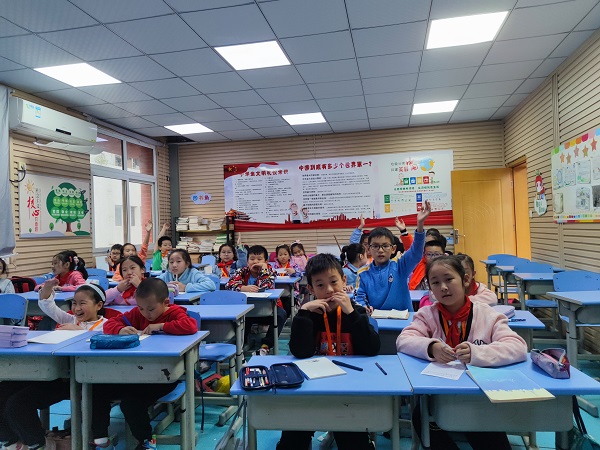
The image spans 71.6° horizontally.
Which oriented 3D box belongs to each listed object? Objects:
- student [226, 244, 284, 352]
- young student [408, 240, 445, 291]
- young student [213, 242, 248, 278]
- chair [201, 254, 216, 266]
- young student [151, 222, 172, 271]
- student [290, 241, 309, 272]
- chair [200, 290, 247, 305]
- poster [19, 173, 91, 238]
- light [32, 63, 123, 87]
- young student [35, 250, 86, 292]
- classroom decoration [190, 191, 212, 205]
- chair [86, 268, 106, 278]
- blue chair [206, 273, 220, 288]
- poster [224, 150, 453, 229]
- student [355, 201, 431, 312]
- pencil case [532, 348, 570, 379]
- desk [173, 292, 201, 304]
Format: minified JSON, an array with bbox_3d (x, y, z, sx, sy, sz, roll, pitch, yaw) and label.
[{"bbox_3d":[-0.360,0.725,3.746,0.470,1.100,0.640,-2,0,4],"label":"student"},{"bbox_3d":[1.045,0.680,3.275,0.430,1.080,0.580,-2,0,13],"label":"young student"},{"bbox_3d":[-0.731,0.731,4.303,0.440,1.075,0.580,-2,0,1],"label":"young student"},{"bbox_3d":[-1.402,0.904,6.433,0.380,0.820,0.430,-2,0,24],"label":"chair"},{"bbox_3d":[-1.692,0.633,5.054,0.420,1.320,0.520,-2,0,-2],"label":"young student"},{"bbox_3d":[-0.024,0.716,4.873,0.420,1.050,0.580,-2,0,5],"label":"student"},{"bbox_3d":[-0.627,0.893,2.949,0.380,0.800,0.460,-2,0,12],"label":"chair"},{"bbox_3d":[-2.881,-0.209,4.981,0.020,0.720,1.080,-2,0,12],"label":"poster"},{"bbox_3d":[-2.162,-1.494,4.127,0.590,0.050,0.590,-2,0,12],"label":"light"},{"bbox_3d":[-2.255,0.788,4.019,0.460,1.100,0.580,-2,0,27],"label":"young student"},{"bbox_3d":[-1.800,-0.502,7.542,0.410,0.250,0.020,-2,0,12],"label":"classroom decoration"},{"bbox_3d":[-2.585,0.957,5.003,0.380,0.800,0.460,-2,0,12],"label":"chair"},{"bbox_3d":[-0.973,0.886,3.963,0.380,0.810,0.430,-2,0,12],"label":"blue chair"},{"bbox_3d":[0.544,-0.531,6.979,3.840,1.170,0.020,-2,0,12],"label":"poster"},{"bbox_3d":[0.553,0.552,2.524,0.460,1.380,0.460,-2,0,11],"label":"student"},{"bbox_3d":[0.886,0.480,1.472,0.060,0.060,0.192,-2,0,7],"label":"pencil case"},{"bbox_3d":[-1.072,0.938,3.411,0.600,0.715,0.410,-2,0,12],"label":"desk"}]

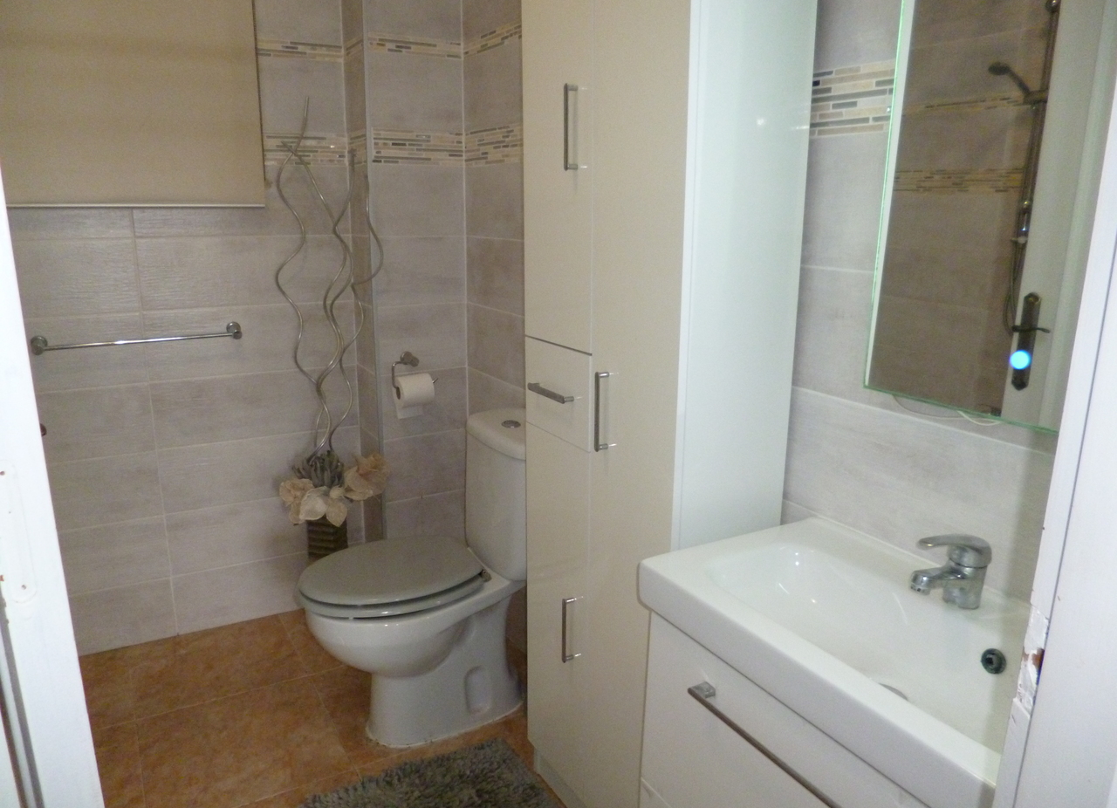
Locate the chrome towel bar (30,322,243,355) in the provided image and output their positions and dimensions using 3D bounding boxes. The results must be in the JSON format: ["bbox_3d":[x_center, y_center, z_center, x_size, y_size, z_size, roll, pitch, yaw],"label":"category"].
[{"bbox_3d":[-1.147,-0.187,2.139,0.524,0.049,0.070,-7,15,-29],"label":"chrome towel bar"}]

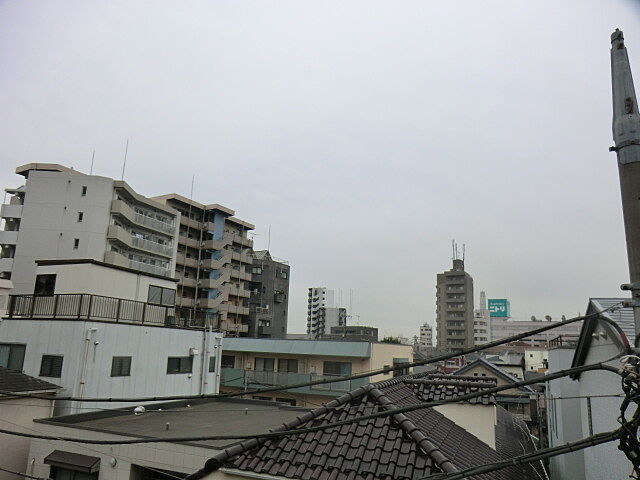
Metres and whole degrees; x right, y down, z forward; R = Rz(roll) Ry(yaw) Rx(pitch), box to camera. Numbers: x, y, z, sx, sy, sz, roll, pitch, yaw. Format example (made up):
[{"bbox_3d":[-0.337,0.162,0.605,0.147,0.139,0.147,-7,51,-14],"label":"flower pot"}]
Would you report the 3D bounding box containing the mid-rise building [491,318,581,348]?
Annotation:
[{"bbox_3d":[124.440,54.933,256.573,48.000,16.530,32.000,-2,-12,22],"label":"mid-rise building"}]

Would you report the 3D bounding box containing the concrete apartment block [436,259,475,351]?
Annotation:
[{"bbox_3d":[43.169,22.538,143.092,11.500,31.140,11.500,-1,-11,17],"label":"concrete apartment block"}]

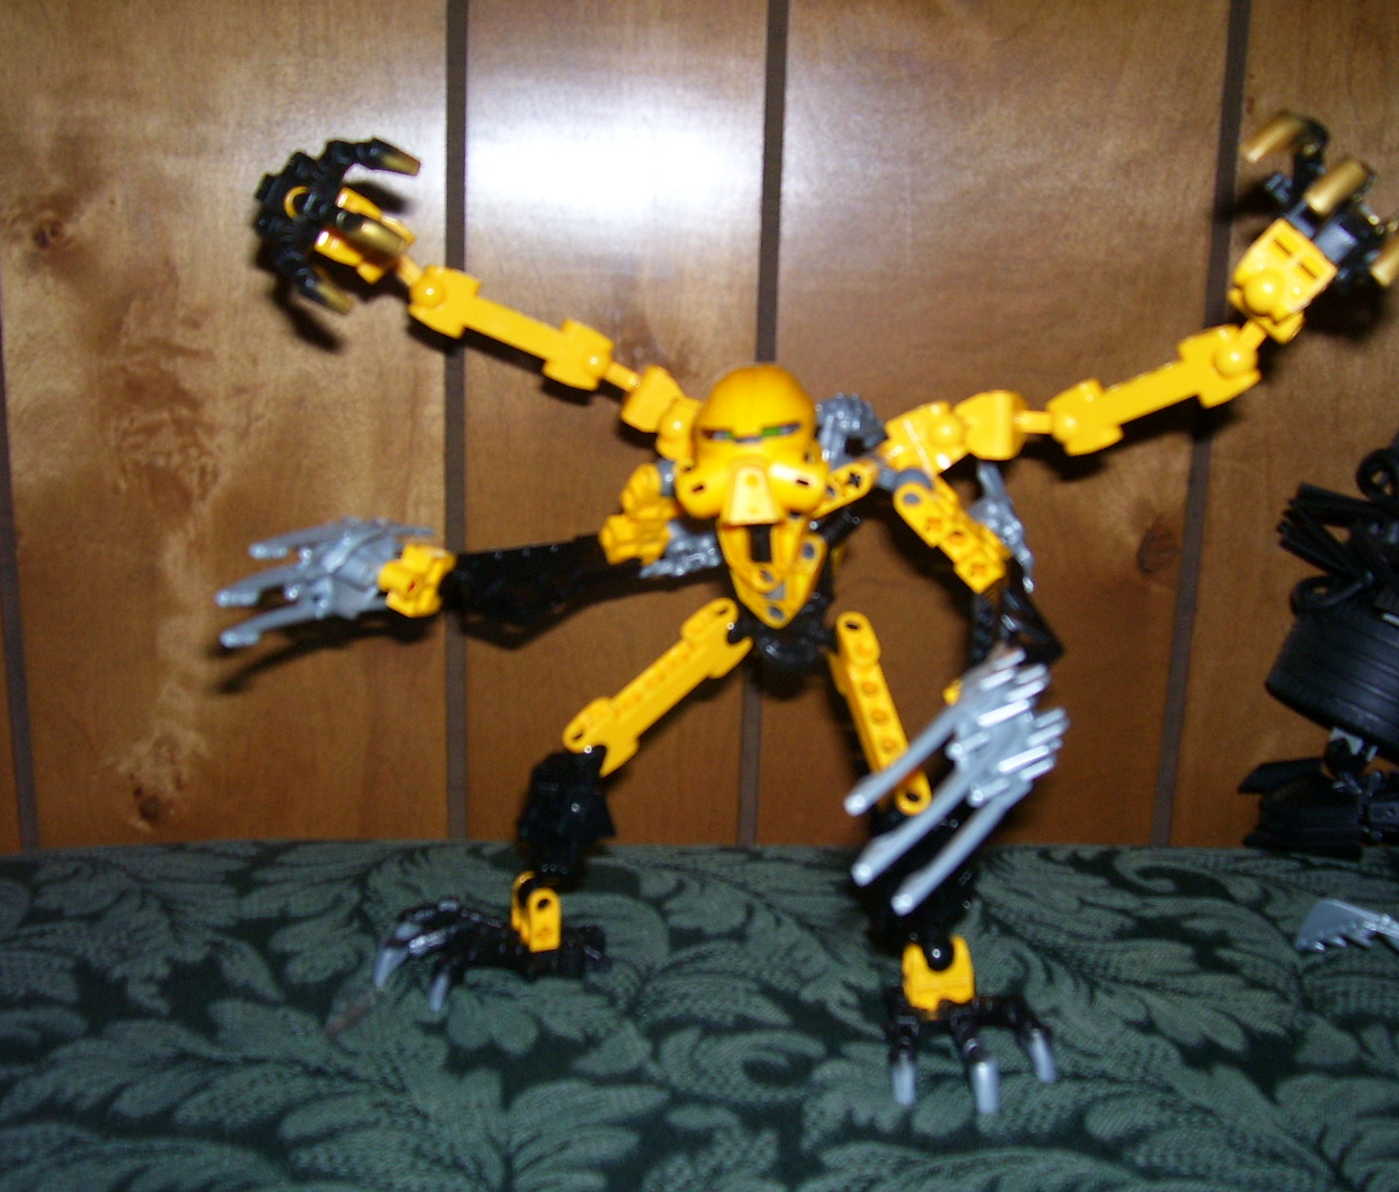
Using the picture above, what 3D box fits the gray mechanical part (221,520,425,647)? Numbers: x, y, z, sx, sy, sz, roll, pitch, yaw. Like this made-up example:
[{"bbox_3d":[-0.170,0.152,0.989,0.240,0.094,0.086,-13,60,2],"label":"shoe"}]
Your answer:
[{"bbox_3d":[-0.093,-0.004,0.387,0.055,0.027,0.021,-15,6,-21],"label":"gray mechanical part"}]

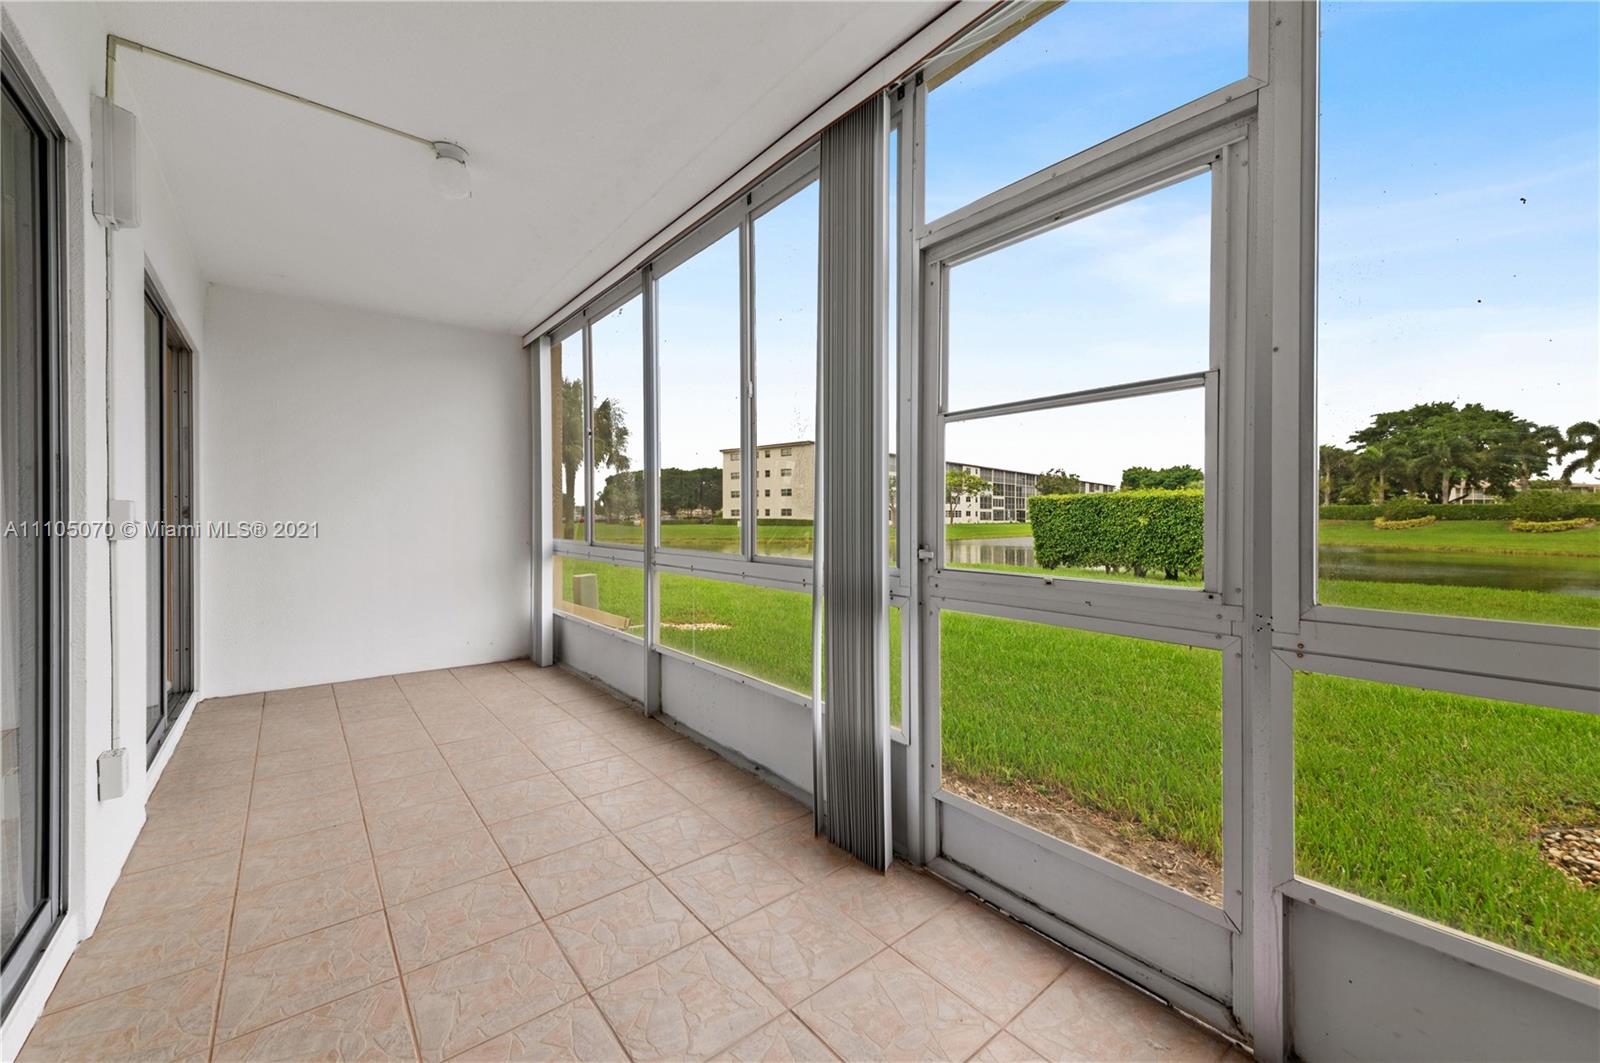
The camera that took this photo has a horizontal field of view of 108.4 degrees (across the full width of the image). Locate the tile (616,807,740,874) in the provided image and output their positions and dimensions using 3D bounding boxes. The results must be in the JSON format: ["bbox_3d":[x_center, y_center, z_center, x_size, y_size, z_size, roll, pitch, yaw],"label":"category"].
[{"bbox_3d":[-0.428,1.068,2.013,0.323,0.010,0.323,1,0,-41],"label":"tile"}]

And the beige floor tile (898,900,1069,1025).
[{"bbox_3d":[0.460,1.069,1.456,0.315,0.010,0.315,0,0,-40],"label":"beige floor tile"}]

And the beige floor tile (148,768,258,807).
[{"bbox_3d":[-2.456,1.027,2.395,0.282,0.010,0.315,0,0,-40],"label":"beige floor tile"}]

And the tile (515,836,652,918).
[{"bbox_3d":[-0.671,1.052,1.779,0.315,0.010,0.315,0,0,-40],"label":"tile"}]

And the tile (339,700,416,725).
[{"bbox_3d":[-2.431,1.044,3.332,0.323,0.010,0.323,1,0,-41],"label":"tile"}]

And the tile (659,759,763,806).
[{"bbox_3d":[-0.389,1.072,2.480,0.323,0.010,0.323,1,0,-41],"label":"tile"}]

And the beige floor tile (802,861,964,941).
[{"bbox_3d":[0.236,1.070,1.699,0.315,0.010,0.315,2,-1,-41],"label":"beige floor tile"}]

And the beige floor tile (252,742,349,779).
[{"bbox_3d":[-2.192,1.014,2.561,0.315,0.010,0.315,2,-1,-41],"label":"beige floor tile"}]

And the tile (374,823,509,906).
[{"bbox_3d":[-1.144,1.056,1.844,0.323,0.010,0.323,1,0,-41],"label":"tile"}]

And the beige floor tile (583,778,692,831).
[{"bbox_3d":[-0.640,1.066,2.264,0.323,0.010,0.323,1,0,-41],"label":"beige floor tile"}]

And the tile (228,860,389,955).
[{"bbox_3d":[-1.384,1.050,1.633,0.323,0.010,0.323,1,0,-41],"label":"tile"}]

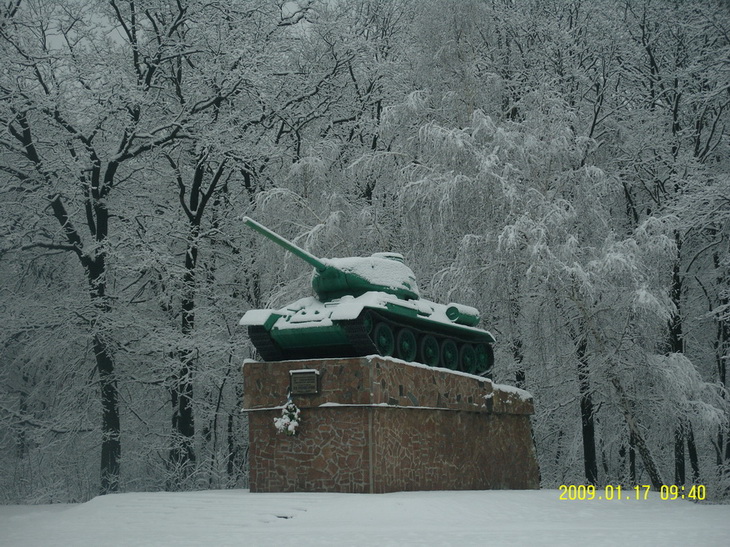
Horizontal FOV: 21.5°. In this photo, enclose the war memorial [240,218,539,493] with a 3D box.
[{"bbox_3d":[0.280,2.133,44.199,3.400,5.750,10.100,-4,-7,32],"label":"war memorial"}]

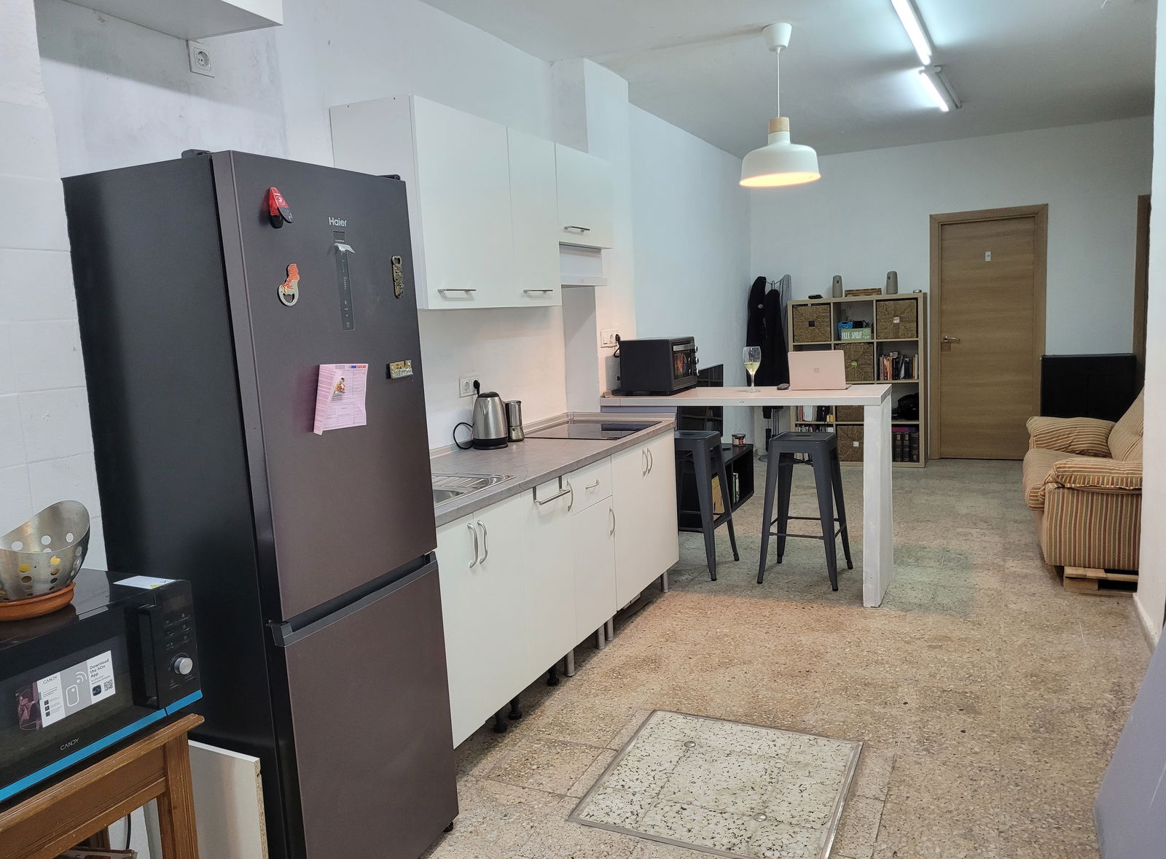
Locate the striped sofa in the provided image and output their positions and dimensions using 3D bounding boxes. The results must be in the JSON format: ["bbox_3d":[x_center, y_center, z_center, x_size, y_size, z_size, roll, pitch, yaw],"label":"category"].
[{"bbox_3d":[2.978,0.104,4.888,0.920,0.850,1.920,1,8,25],"label":"striped sofa"}]

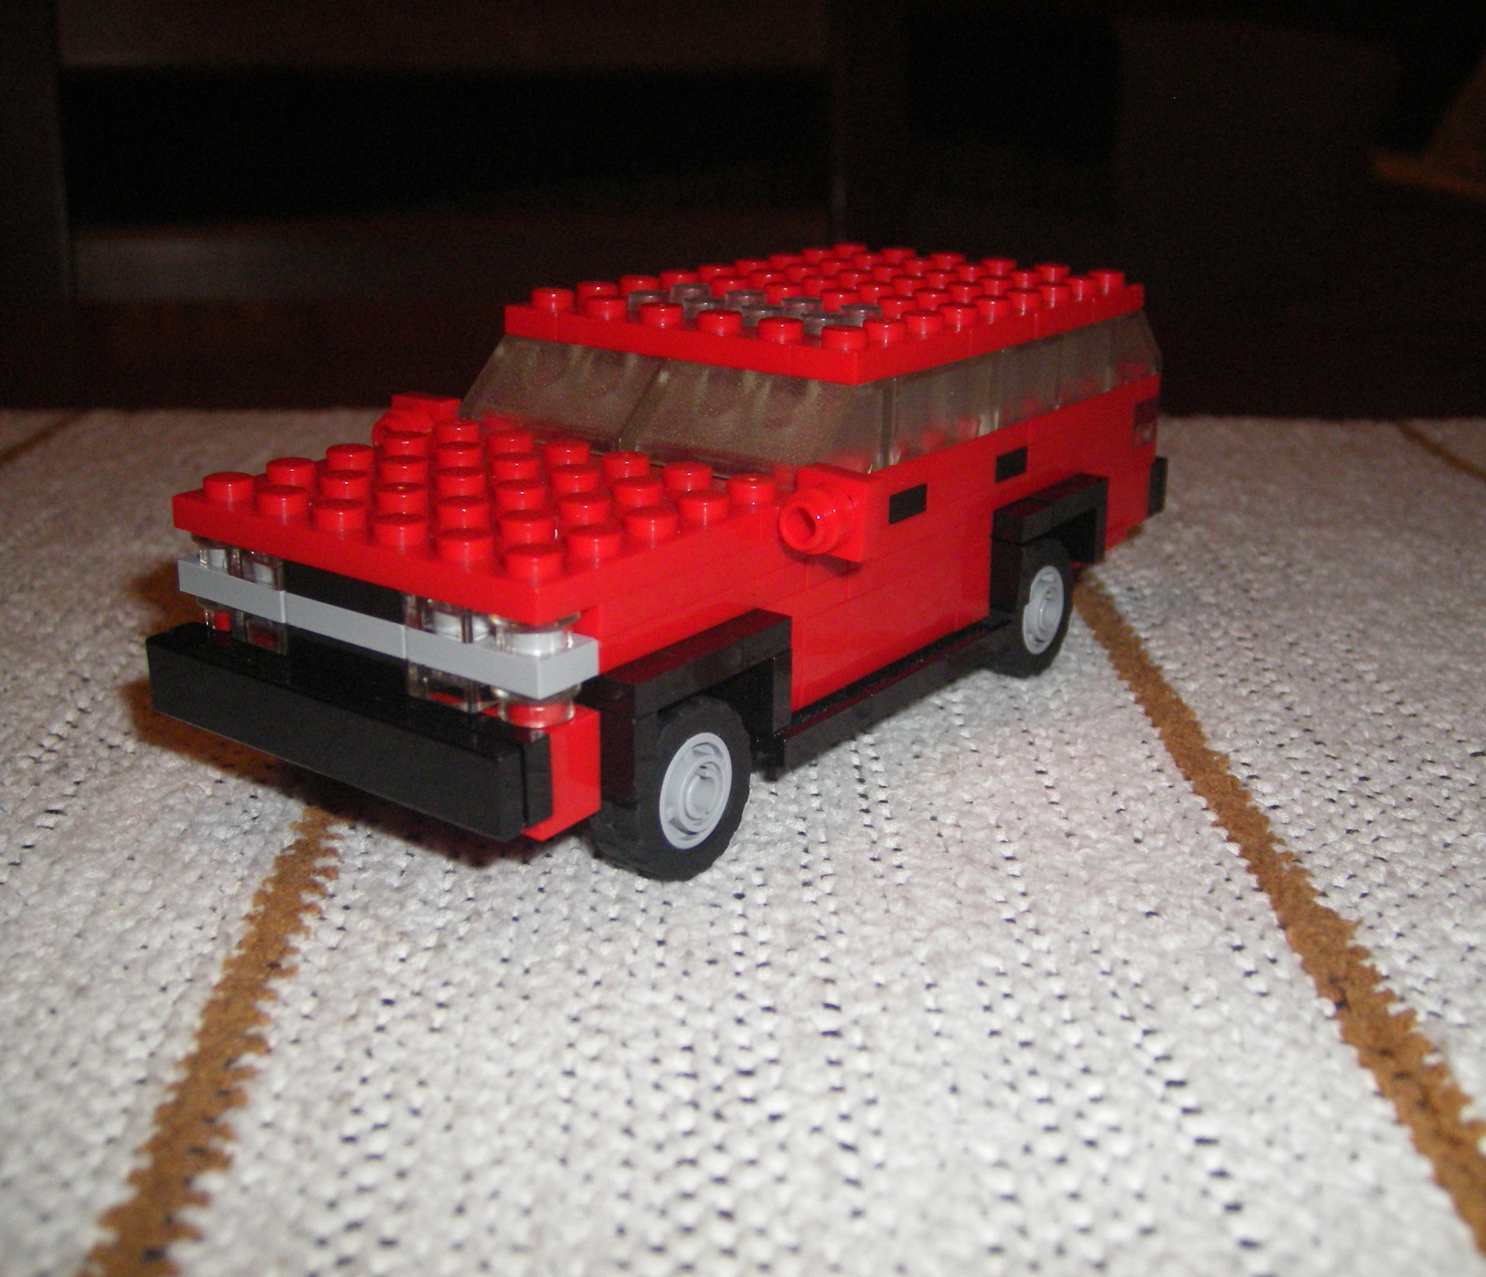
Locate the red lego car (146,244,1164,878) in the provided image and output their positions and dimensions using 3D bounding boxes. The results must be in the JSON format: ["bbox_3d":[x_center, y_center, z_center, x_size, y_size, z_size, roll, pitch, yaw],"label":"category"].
[{"bbox_3d":[0.001,-0.017,0.206,0.064,0.047,0.141,14,23,33],"label":"red lego car"}]

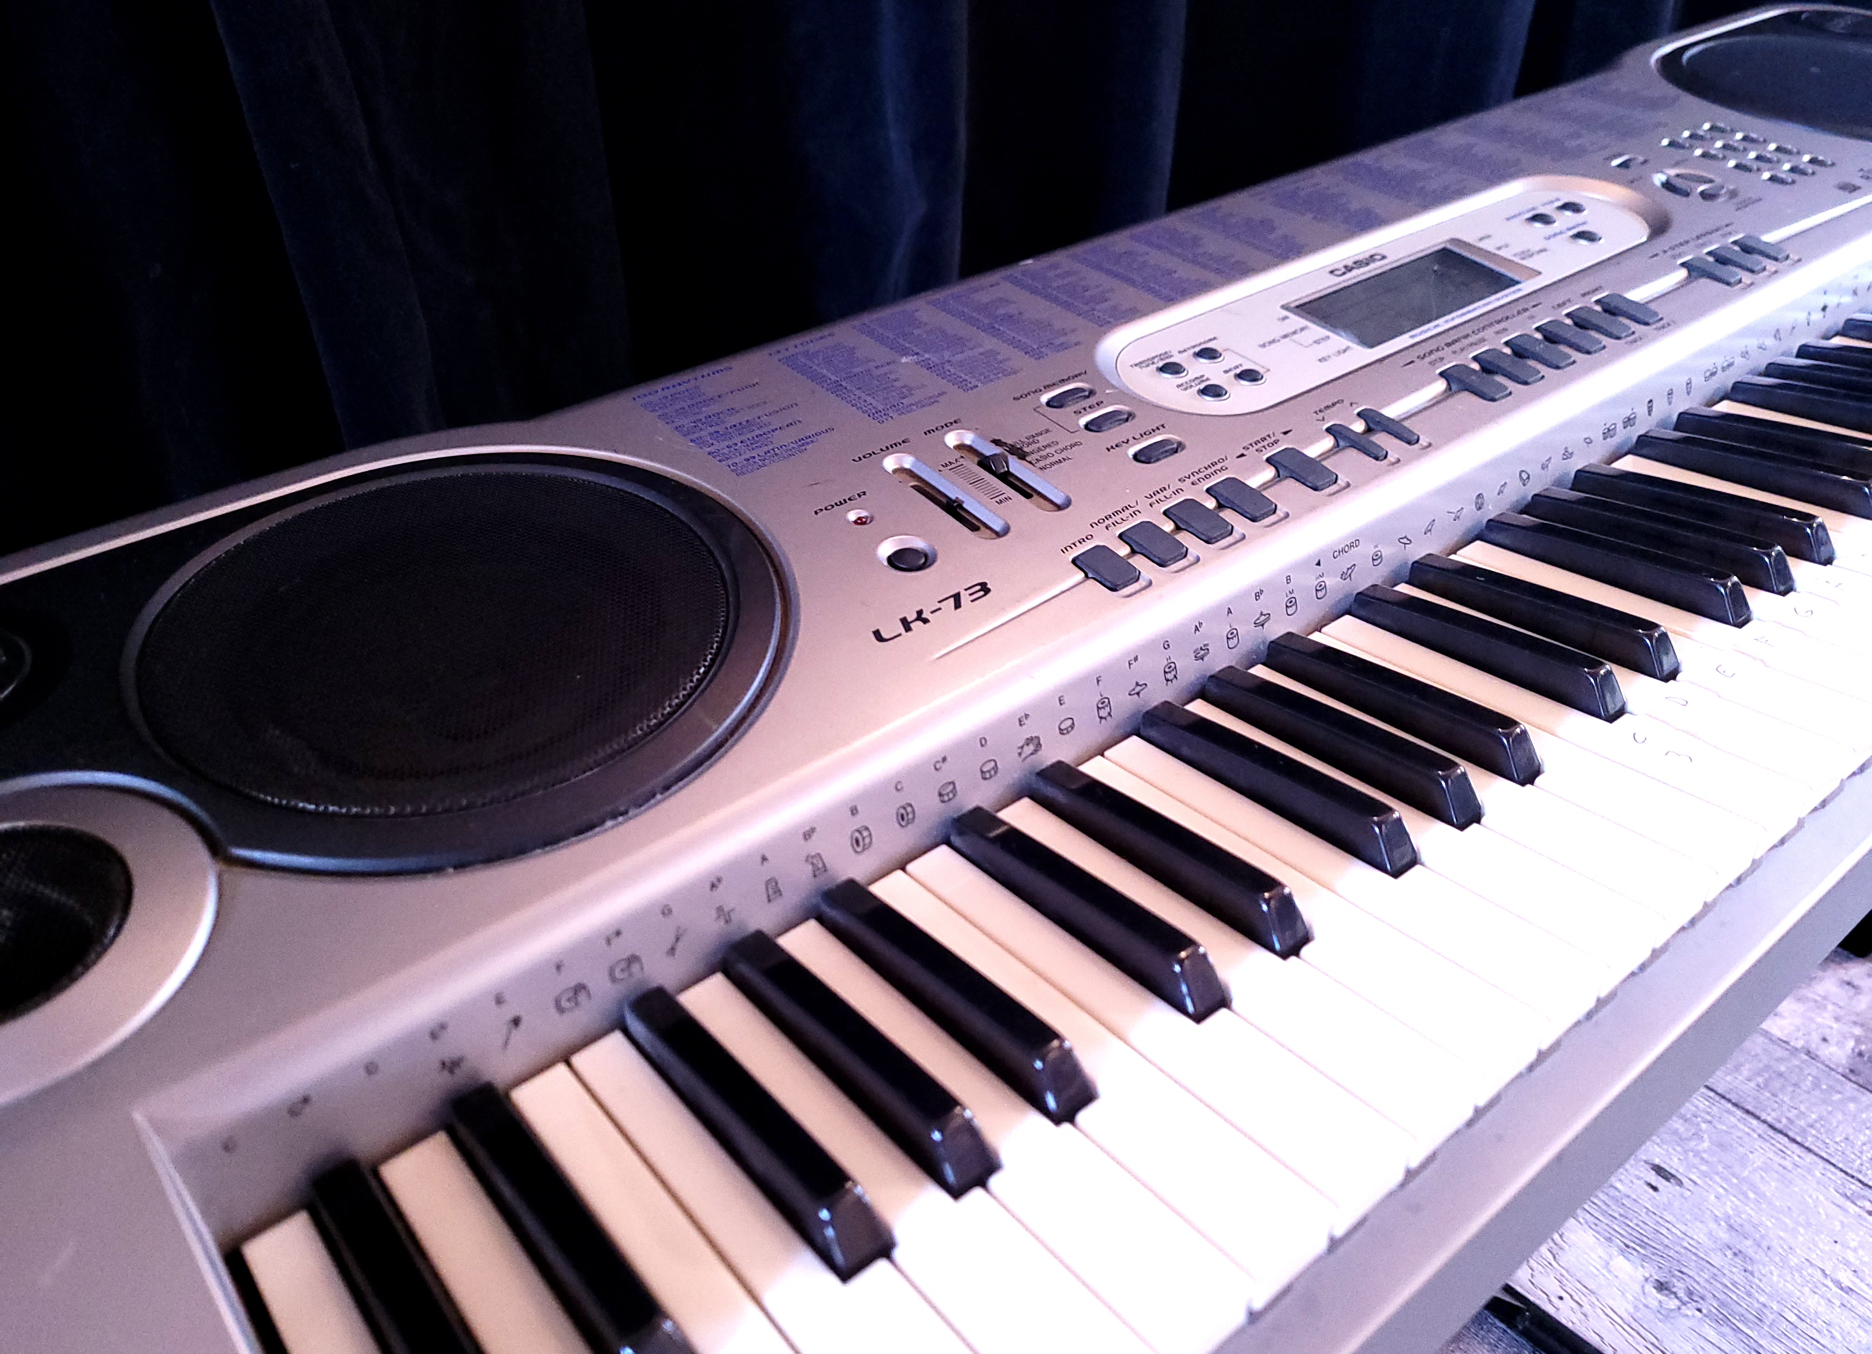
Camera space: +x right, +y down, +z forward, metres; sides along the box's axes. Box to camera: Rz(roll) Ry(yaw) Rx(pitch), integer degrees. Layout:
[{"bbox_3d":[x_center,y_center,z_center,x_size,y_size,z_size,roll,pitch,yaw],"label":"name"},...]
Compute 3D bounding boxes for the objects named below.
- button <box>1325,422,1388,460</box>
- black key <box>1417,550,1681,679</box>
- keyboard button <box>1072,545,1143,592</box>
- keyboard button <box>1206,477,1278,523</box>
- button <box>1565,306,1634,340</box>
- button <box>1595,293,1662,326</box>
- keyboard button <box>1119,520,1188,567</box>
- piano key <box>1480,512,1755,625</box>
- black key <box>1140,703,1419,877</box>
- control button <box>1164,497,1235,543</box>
[{"bbox_3d":[0.141,-0.080,0.472,0.007,0.004,0.021,-26,48,-29],"label":"button"},{"bbox_3d":[0.186,-0.021,0.433,0.011,0.012,0.087,-26,38,-29],"label":"black key"},{"bbox_3d":[0.050,-0.033,0.411,0.013,0.004,0.018,-26,48,-29],"label":"keyboard button"},{"bbox_3d":[0.097,-0.054,0.445,0.014,0.005,0.021,-26,49,-29],"label":"keyboard button"},{"bbox_3d":[0.258,-0.138,0.546,0.013,0.004,0.020,-26,48,-29],"label":"button"},{"bbox_3d":[0.277,-0.145,0.562,0.011,0.004,0.024,-26,47,-30],"label":"button"},{"bbox_3d":[0.066,-0.038,0.425,0.014,0.005,0.021,-26,49,-29],"label":"keyboard button"},{"bbox_3d":[0.218,-0.037,0.453,0.011,0.013,0.088,-26,37,-29],"label":"piano key"},{"bbox_3d":[0.089,0.026,0.372,0.010,0.013,0.088,-26,38,-30],"label":"black key"},{"bbox_3d":[0.082,-0.047,0.435,0.011,0.004,0.020,-26,47,-30],"label":"control button"}]

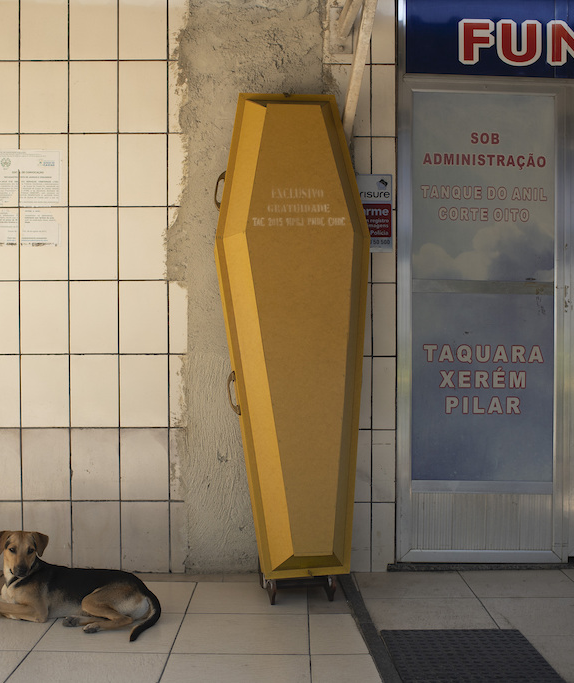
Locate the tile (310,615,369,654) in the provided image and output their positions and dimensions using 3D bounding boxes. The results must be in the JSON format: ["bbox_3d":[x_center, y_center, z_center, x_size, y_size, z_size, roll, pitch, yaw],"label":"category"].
[{"bbox_3d":[0.168,1.019,3.460,0.190,0.010,0.456,0,1,-1],"label":"tile"}]

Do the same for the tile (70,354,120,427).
[{"bbox_3d":[-0.829,0.215,4.291,0.209,0.312,0.010,0,1,-1],"label":"tile"}]

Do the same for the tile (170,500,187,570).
[{"bbox_3d":[-0.459,0.828,4.207,0.065,0.300,0.010,0,1,-2],"label":"tile"}]

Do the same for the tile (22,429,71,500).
[{"bbox_3d":[-0.996,0.508,4.109,0.200,0.300,0.012,0,1,-1],"label":"tile"}]

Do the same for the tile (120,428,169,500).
[{"bbox_3d":[-0.613,0.532,4.299,0.210,0.311,0.010,0,1,-1],"label":"tile"}]

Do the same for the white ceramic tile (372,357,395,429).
[{"bbox_3d":[0.414,0.219,4.222,0.099,0.306,0.010,0,1,-2],"label":"white ceramic tile"}]

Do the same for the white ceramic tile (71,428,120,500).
[{"bbox_3d":[-0.822,0.529,4.278,0.205,0.309,0.010,0,1,1],"label":"white ceramic tile"}]

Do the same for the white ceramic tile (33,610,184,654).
[{"bbox_3d":[-0.596,0.996,3.397,0.450,0.010,0.449,0,1,1],"label":"white ceramic tile"}]

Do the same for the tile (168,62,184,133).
[{"bbox_3d":[-0.456,-1.006,4.102,0.061,0.294,0.010,0,1,0],"label":"tile"}]

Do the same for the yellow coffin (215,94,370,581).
[{"bbox_3d":[0.041,-0.043,3.820,0.600,1.870,0.350,-2,-6,-8],"label":"yellow coffin"}]

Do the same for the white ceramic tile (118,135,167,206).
[{"bbox_3d":[-0.592,-0.704,4.088,0.200,0.300,0.012,0,1,-1],"label":"white ceramic tile"}]

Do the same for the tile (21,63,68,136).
[{"bbox_3d":[-0.999,-1.005,4.106,0.199,0.296,0.010,0,1,0],"label":"tile"}]

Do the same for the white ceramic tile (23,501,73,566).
[{"bbox_3d":[-1.032,0.842,4.295,0.208,0.302,0.010,0,1,-1],"label":"white ceramic tile"}]

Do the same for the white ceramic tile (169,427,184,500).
[{"bbox_3d":[-0.465,0.520,4.201,0.057,0.306,0.010,0,1,-2],"label":"white ceramic tile"}]

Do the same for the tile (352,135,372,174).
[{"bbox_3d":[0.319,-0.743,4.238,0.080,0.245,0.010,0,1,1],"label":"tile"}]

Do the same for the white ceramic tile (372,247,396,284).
[{"bbox_3d":[0.420,-0.409,4.308,0.102,0.311,0.010,0,1,-1],"label":"white ceramic tile"}]

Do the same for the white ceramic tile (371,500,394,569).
[{"bbox_3d":[0.417,0.839,4.268,0.100,0.293,0.010,0,1,1],"label":"white ceramic tile"}]

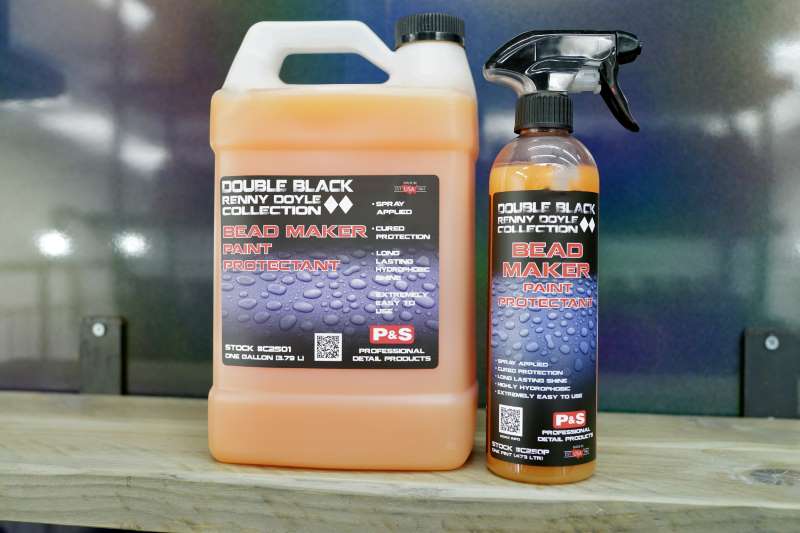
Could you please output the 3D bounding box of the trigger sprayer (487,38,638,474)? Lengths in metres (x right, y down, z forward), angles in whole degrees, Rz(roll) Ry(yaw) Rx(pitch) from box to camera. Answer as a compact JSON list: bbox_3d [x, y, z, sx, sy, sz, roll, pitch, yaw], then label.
[{"bbox_3d":[0.092,-0.009,0.442,0.091,0.249,0.063,0,0,2],"label":"trigger sprayer"}]

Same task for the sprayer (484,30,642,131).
[{"bbox_3d":[0.092,-0.104,0.442,0.091,0.058,0.034,0,0,2],"label":"sprayer"}]

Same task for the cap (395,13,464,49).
[{"bbox_3d":[0.019,-0.145,0.491,0.044,0.018,0.044,0,0,0],"label":"cap"}]

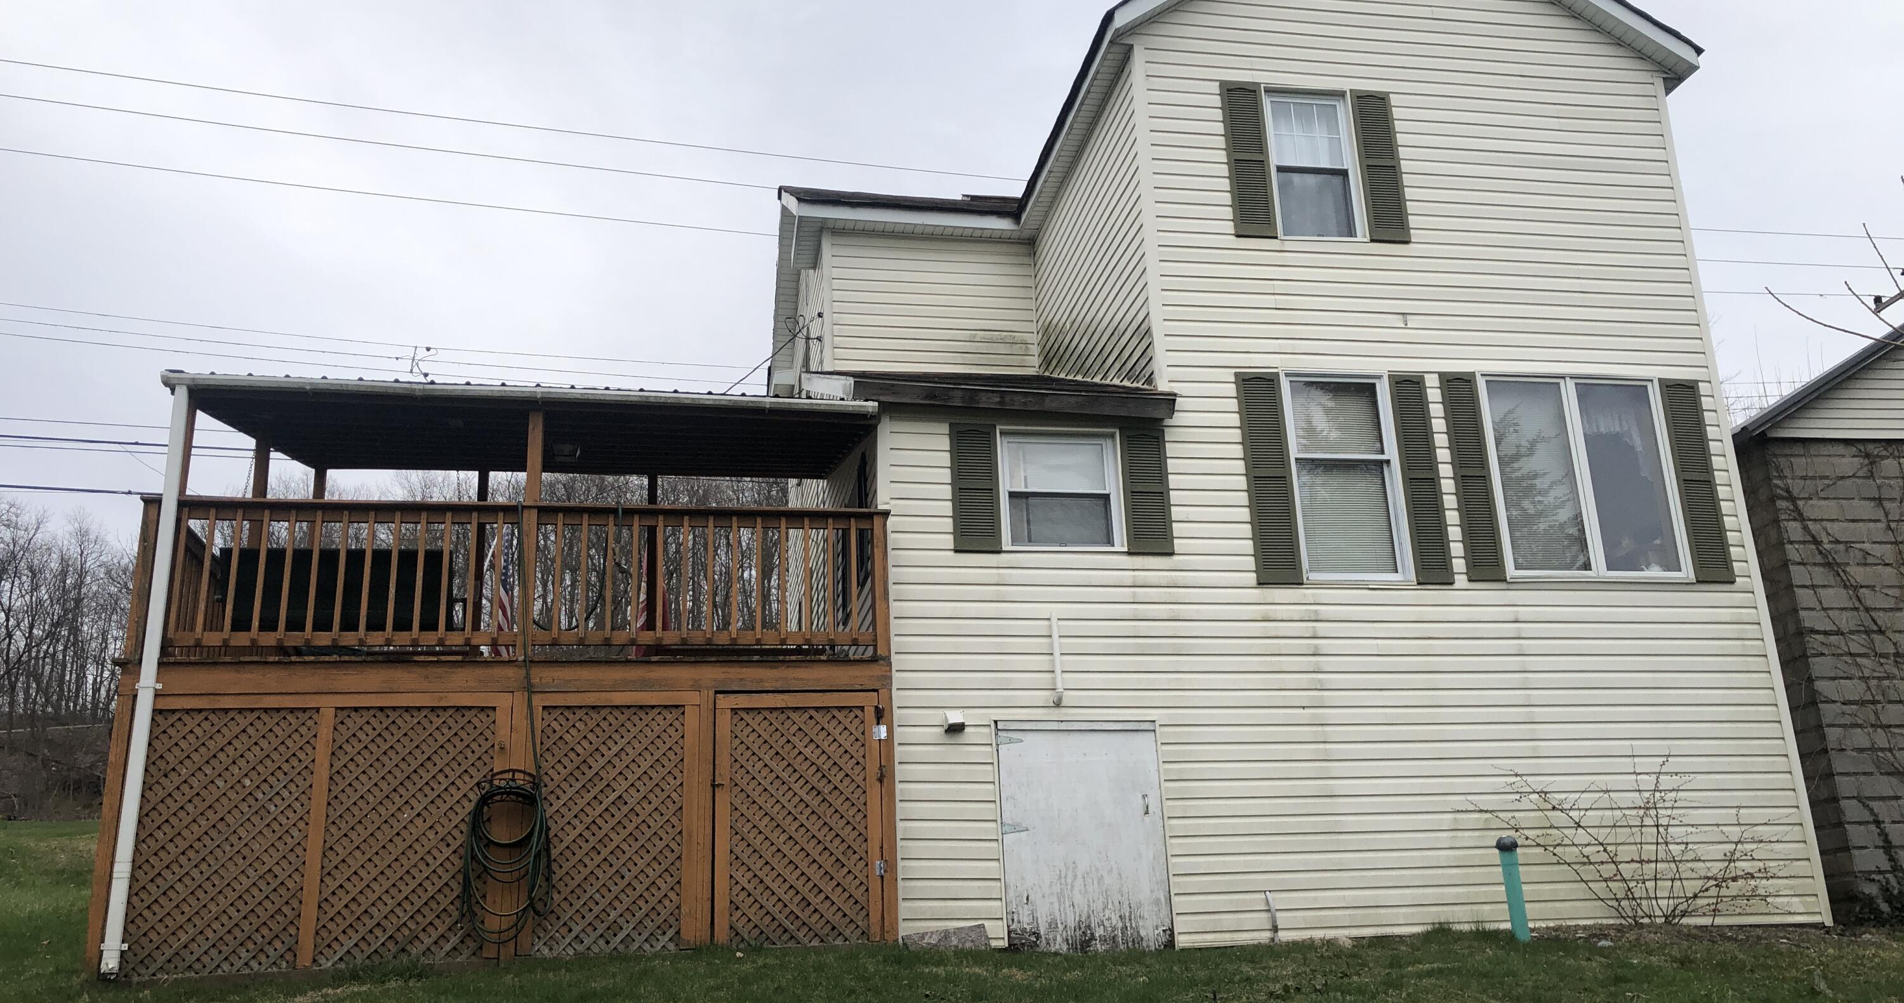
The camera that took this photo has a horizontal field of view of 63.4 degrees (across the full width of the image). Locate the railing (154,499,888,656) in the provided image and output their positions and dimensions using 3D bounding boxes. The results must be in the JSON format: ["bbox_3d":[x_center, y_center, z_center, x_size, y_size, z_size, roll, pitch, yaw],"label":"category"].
[{"bbox_3d":[-2.759,0.513,10.112,4.725,1.032,0.140,1,-18,-10],"label":"railing"}]

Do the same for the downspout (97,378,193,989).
[{"bbox_3d":[-5.034,1.006,9.655,0.100,3.740,0.085,1,-18,-10],"label":"downspout"}]

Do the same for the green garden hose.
[{"bbox_3d":[-2.808,1.374,9.931,0.541,2.842,0.300,1,-18,-10],"label":"green garden hose"}]

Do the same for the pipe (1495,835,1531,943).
[{"bbox_3d":[3.791,2.602,10.360,0.135,0.693,0.135,1,-18,-10],"label":"pipe"}]

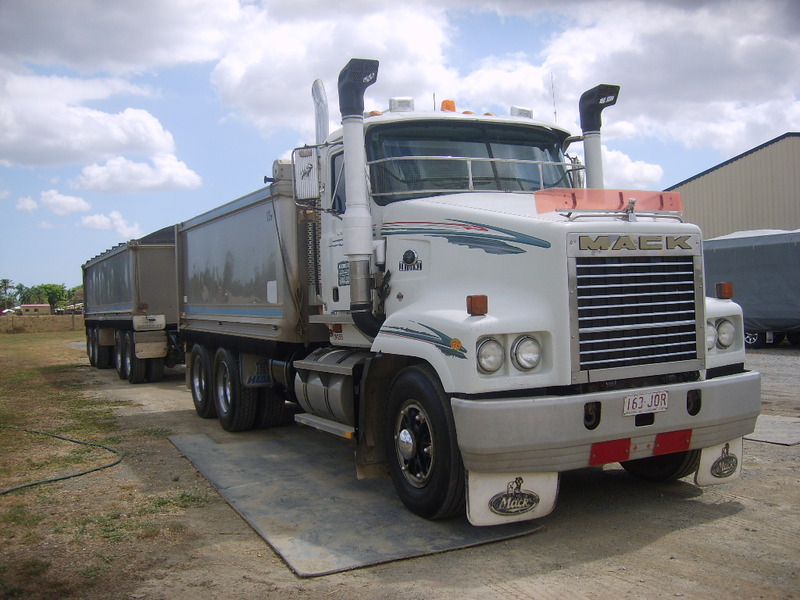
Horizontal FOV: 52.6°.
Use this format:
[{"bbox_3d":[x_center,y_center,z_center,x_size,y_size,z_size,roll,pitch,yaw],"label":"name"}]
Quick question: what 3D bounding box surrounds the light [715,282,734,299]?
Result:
[{"bbox_3d":[2.324,-0.061,5.788,0.115,0.118,0.060,-3,1,-27],"label":"light"}]

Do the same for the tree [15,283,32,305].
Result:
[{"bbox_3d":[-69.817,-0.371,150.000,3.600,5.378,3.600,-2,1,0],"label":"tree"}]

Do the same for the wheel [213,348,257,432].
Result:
[{"bbox_3d":[-1.960,1.021,9.527,0.290,1.035,1.035,-3,1,-27],"label":"wheel"}]

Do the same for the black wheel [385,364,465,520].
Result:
[{"bbox_3d":[0.183,0.982,5.606,0.290,1.050,1.050,-3,1,-25],"label":"black wheel"}]

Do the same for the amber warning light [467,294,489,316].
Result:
[{"bbox_3d":[0.467,0.039,4.824,0.115,0.120,0.060,-3,1,-27],"label":"amber warning light"}]

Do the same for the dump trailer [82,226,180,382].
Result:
[{"bbox_3d":[-5.412,0.069,18.424,2.500,2.900,7.900,-3,1,-27],"label":"dump trailer"}]

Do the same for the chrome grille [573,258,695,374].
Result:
[{"bbox_3d":[1.497,0.065,5.110,1.020,0.710,0.100,-3,1,-27],"label":"chrome grille"}]

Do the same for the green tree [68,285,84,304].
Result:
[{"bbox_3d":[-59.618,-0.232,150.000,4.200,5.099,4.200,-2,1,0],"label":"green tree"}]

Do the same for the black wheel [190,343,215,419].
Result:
[{"bbox_3d":[-2.562,1.028,10.687,0.290,1.035,1.035,-3,1,-27],"label":"black wheel"}]

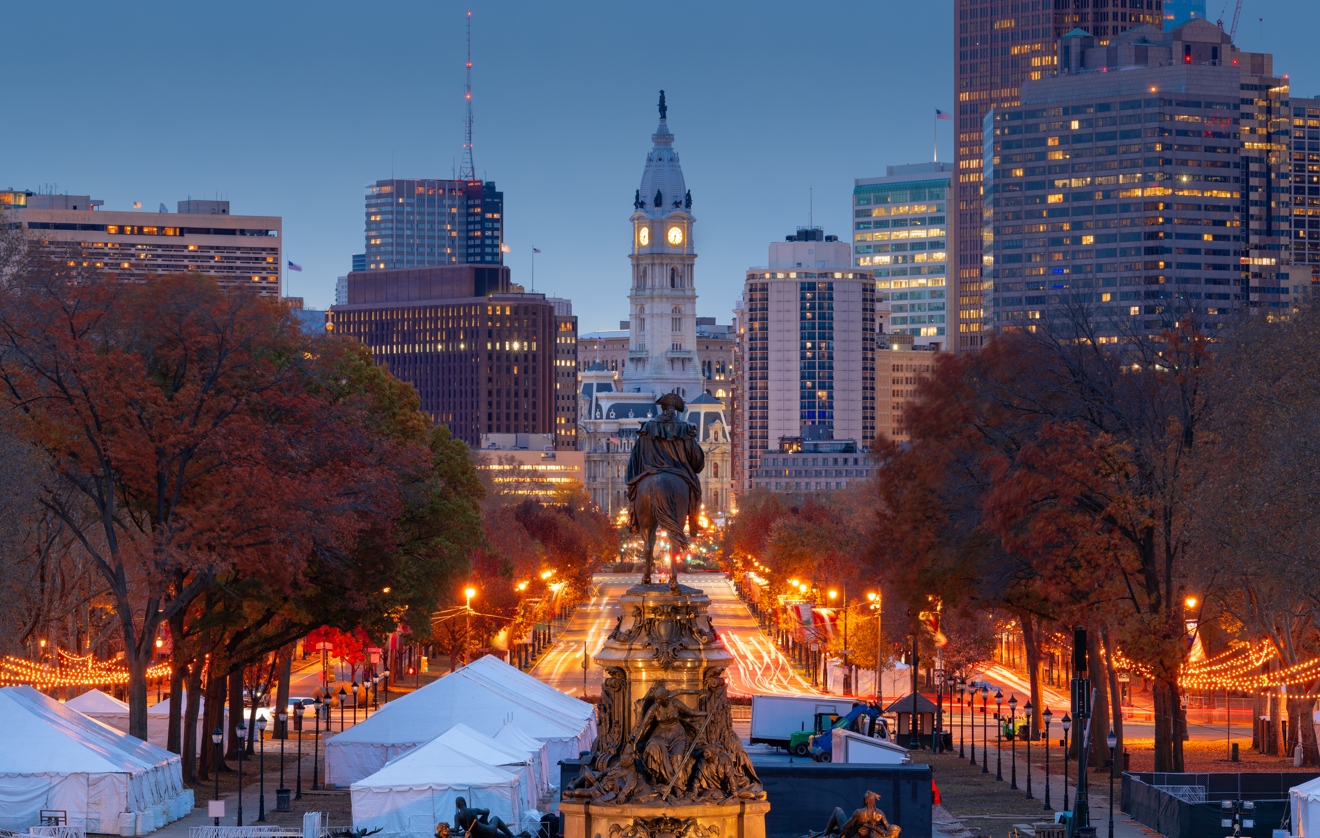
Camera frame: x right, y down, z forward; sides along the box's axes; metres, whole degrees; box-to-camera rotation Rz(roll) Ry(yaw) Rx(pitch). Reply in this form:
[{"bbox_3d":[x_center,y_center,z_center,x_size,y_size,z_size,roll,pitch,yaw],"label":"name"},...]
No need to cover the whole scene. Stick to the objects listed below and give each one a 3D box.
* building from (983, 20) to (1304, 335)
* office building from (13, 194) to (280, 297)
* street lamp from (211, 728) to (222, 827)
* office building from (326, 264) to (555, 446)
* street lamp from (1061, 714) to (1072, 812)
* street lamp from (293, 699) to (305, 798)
[{"bbox_3d":[123.100,-36.100,1292.000,44.000,135.000,72.000,0,-1,-36],"label":"building"},{"bbox_3d":[-145.000,-14.400,1380.000,80.000,93.000,23.000,0,-1,-33],"label":"office building"},{"bbox_3d":[-16.983,14.039,190.000,0.390,4.570,0.390,0,-1,0],"label":"street lamp"},{"bbox_3d":[-72.000,-7.500,1630.000,31.000,83.000,102.000,0,-1,-33],"label":"office building"},{"bbox_3d":[16.299,13.981,198.300,0.410,4.350,0.410,0,-1,0],"label":"street lamp"},{"bbox_3d":[-16.828,15.533,231.300,0.400,4.570,0.400,0,-1,0],"label":"street lamp"}]

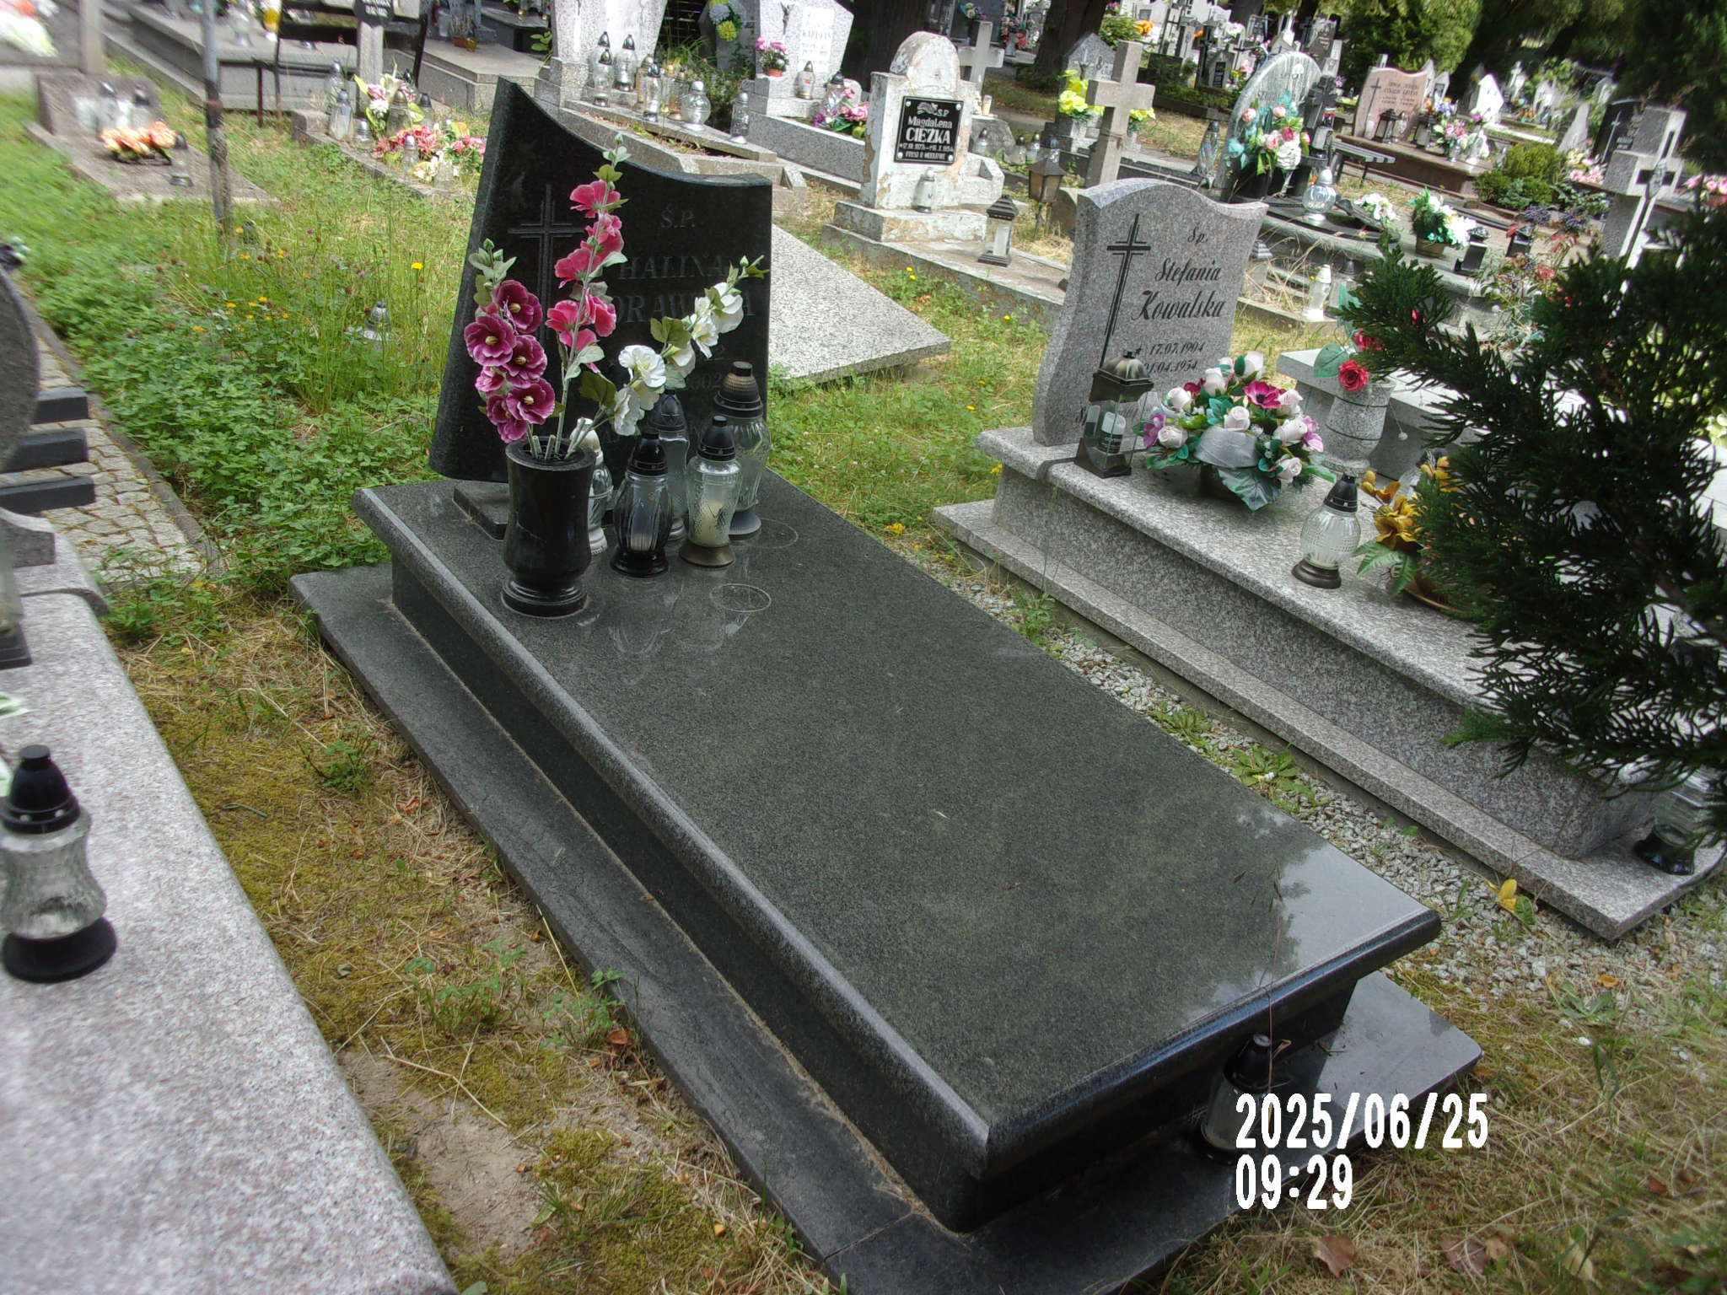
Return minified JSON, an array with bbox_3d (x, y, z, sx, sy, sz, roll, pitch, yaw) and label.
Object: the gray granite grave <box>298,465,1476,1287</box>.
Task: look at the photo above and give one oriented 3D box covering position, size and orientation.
[{"bbox_3d":[-0.100,0.142,2.352,1.053,0.273,2.001,-12,34,-36],"label":"gray granite grave"}]

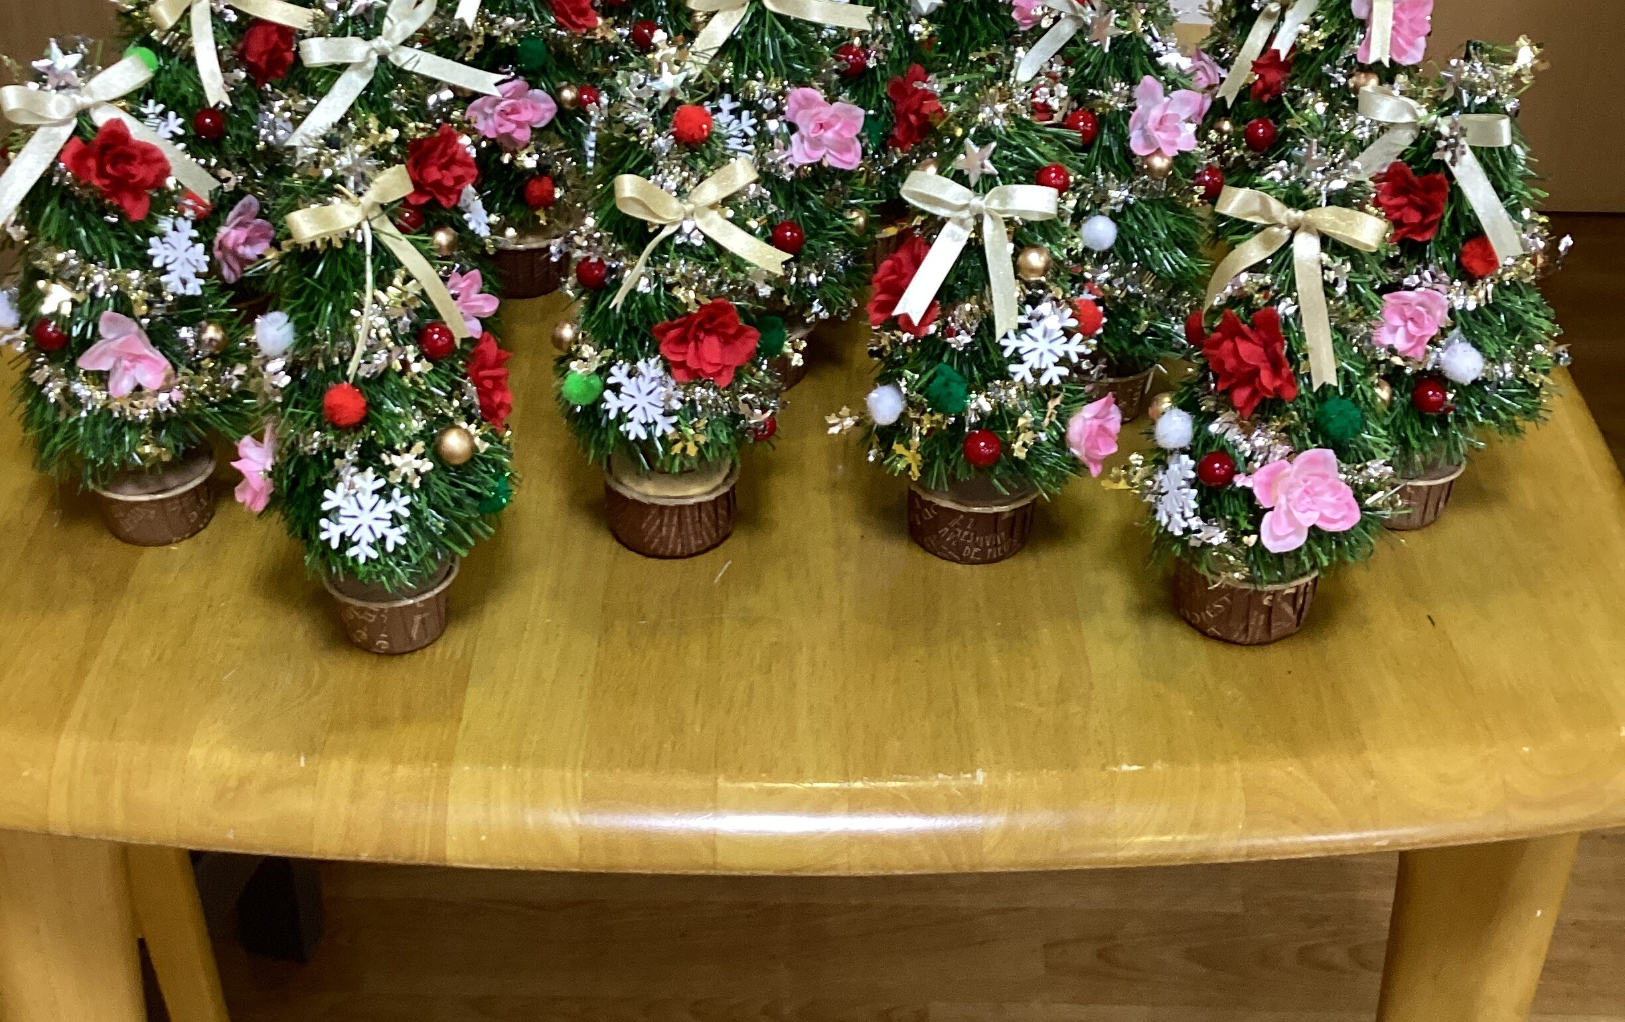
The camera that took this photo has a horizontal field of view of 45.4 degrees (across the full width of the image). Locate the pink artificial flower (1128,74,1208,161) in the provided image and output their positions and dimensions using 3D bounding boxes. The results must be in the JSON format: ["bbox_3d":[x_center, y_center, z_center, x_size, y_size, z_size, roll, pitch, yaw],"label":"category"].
[{"bbox_3d":[0.146,-0.163,0.800,0.034,0.035,0.019,-7,19,-12],"label":"pink artificial flower"}]

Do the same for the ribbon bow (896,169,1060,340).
[{"bbox_3d":[0.060,-0.095,0.711,0.060,0.061,0.022,4,21,4],"label":"ribbon bow"}]

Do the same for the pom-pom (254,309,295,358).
[{"bbox_3d":[-0.182,-0.060,0.655,0.015,0.016,0.015,-9,34,-15],"label":"pom-pom"}]

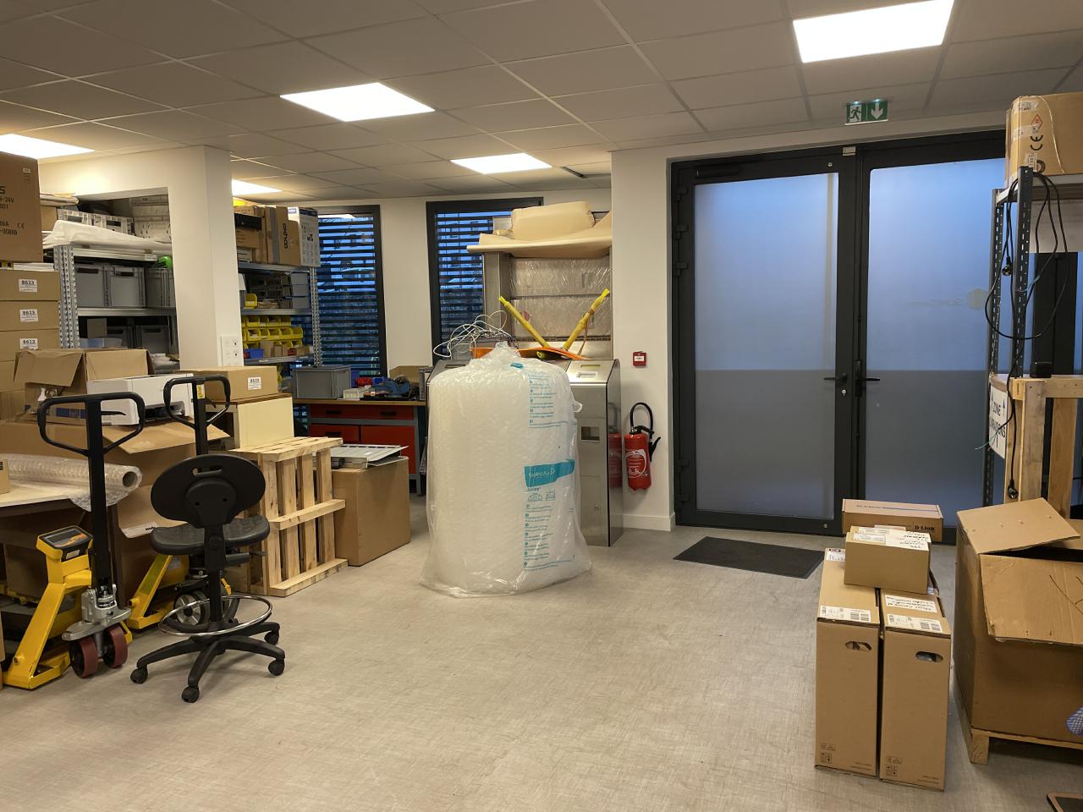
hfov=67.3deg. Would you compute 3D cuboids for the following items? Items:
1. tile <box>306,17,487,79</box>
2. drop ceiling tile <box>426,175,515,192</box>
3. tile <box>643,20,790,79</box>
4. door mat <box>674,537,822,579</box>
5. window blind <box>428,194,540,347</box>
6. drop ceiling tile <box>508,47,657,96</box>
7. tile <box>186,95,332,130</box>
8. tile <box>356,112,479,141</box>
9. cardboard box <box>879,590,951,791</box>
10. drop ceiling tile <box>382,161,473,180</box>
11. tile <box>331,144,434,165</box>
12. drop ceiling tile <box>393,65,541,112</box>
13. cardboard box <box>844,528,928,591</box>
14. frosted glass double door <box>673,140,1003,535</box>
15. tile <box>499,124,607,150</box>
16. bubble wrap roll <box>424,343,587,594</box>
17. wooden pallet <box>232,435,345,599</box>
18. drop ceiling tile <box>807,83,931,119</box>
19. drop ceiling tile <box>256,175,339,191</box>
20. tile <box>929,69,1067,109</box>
[{"bbox_3d":[-0.569,-1.465,3.352,0.590,0.025,0.590,1,7,21],"label":"tile"},{"bbox_3d":[-0.622,-1.813,6.564,0.597,0.020,0.597,1,7,21],"label":"drop ceiling tile"},{"bbox_3d":[0.768,-1.514,3.476,0.590,0.025,0.590,1,7,21],"label":"tile"},{"bbox_3d":[1.295,0.917,4.994,0.805,0.010,0.585,3,7,32],"label":"door mat"},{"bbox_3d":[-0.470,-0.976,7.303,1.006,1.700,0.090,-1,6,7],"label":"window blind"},{"bbox_3d":[0.205,-1.521,3.695,0.590,0.025,0.590,1,7,21],"label":"drop ceiling tile"},{"bbox_3d":[-1.471,-1.555,4.339,0.590,0.025,0.590,1,7,21],"label":"tile"},{"bbox_3d":[-0.699,-1.604,4.668,0.600,0.025,0.600,1,7,21],"label":"tile"},{"bbox_3d":[1.288,0.883,2.870,0.181,0.490,0.830,1,7,21],"label":"cardboard box"},{"bbox_3d":[-0.824,-1.748,6.008,0.590,0.025,0.590,1,7,21],"label":"drop ceiling tile"},{"bbox_3d":[-1.050,-1.684,5.450,0.597,0.020,0.597,1,7,21],"label":"tile"},{"bbox_3d":[-0.351,-1.534,3.908,0.590,0.025,0.590,1,7,21],"label":"drop ceiling tile"},{"bbox_3d":[1.246,0.552,2.929,0.266,0.154,0.218,2,7,25],"label":"cardboard box"},{"bbox_3d":[1.961,-0.373,5.193,2.240,2.470,0.100,1,7,22],"label":"frosted glass double door"},{"bbox_3d":[0.080,-1.663,5.020,0.590,0.025,0.590,1,7,21],"label":"tile"},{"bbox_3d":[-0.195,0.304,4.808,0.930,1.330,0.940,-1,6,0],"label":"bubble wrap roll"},{"bbox_3d":[-1.446,0.612,4.726,0.325,0.798,0.606,1,7,21],"label":"wooden pallet"},{"bbox_3d":[1.757,-1.632,4.371,0.600,0.025,0.600,1,7,21],"label":"drop ceiling tile"},{"bbox_3d":[-1.955,-1.766,6.423,0.600,0.025,0.600,1,7,21],"label":"drop ceiling tile"},{"bbox_3d":[2.313,-1.627,4.165,0.597,0.020,0.597,1,7,21],"label":"tile"}]

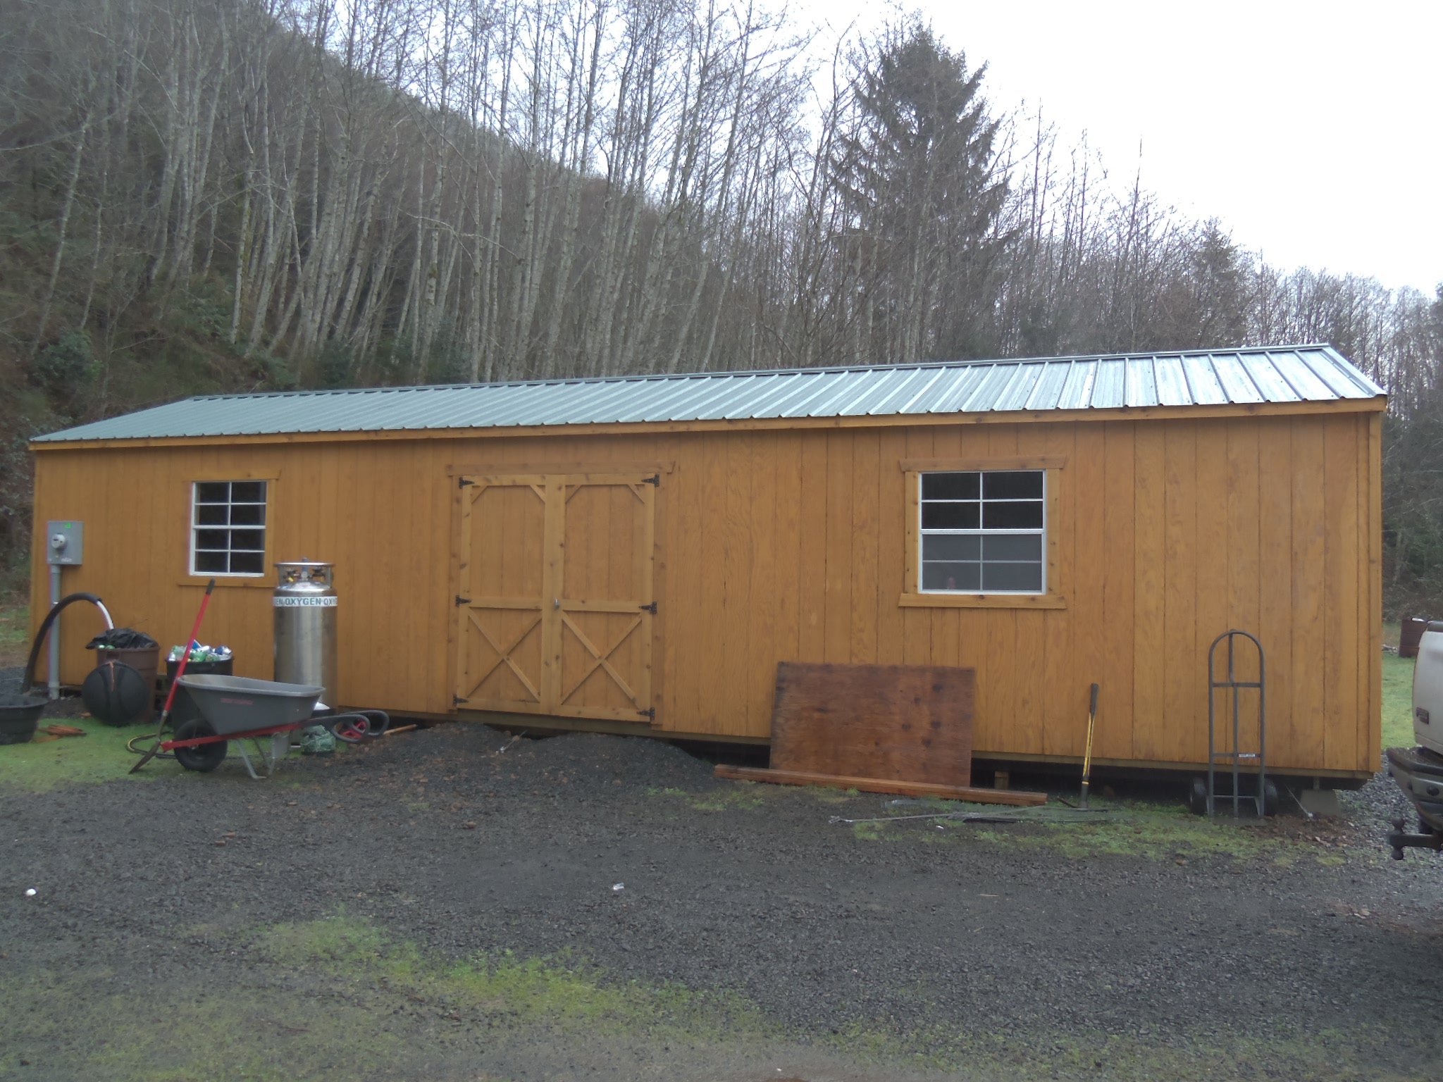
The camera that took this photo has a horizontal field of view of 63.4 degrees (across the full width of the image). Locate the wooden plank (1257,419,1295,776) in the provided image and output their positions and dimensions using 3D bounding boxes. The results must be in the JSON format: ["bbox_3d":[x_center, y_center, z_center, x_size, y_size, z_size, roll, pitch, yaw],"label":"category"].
[{"bbox_3d":[3.779,0.344,7.953,0.203,2.388,0.025,0,-2,19],"label":"wooden plank"}]

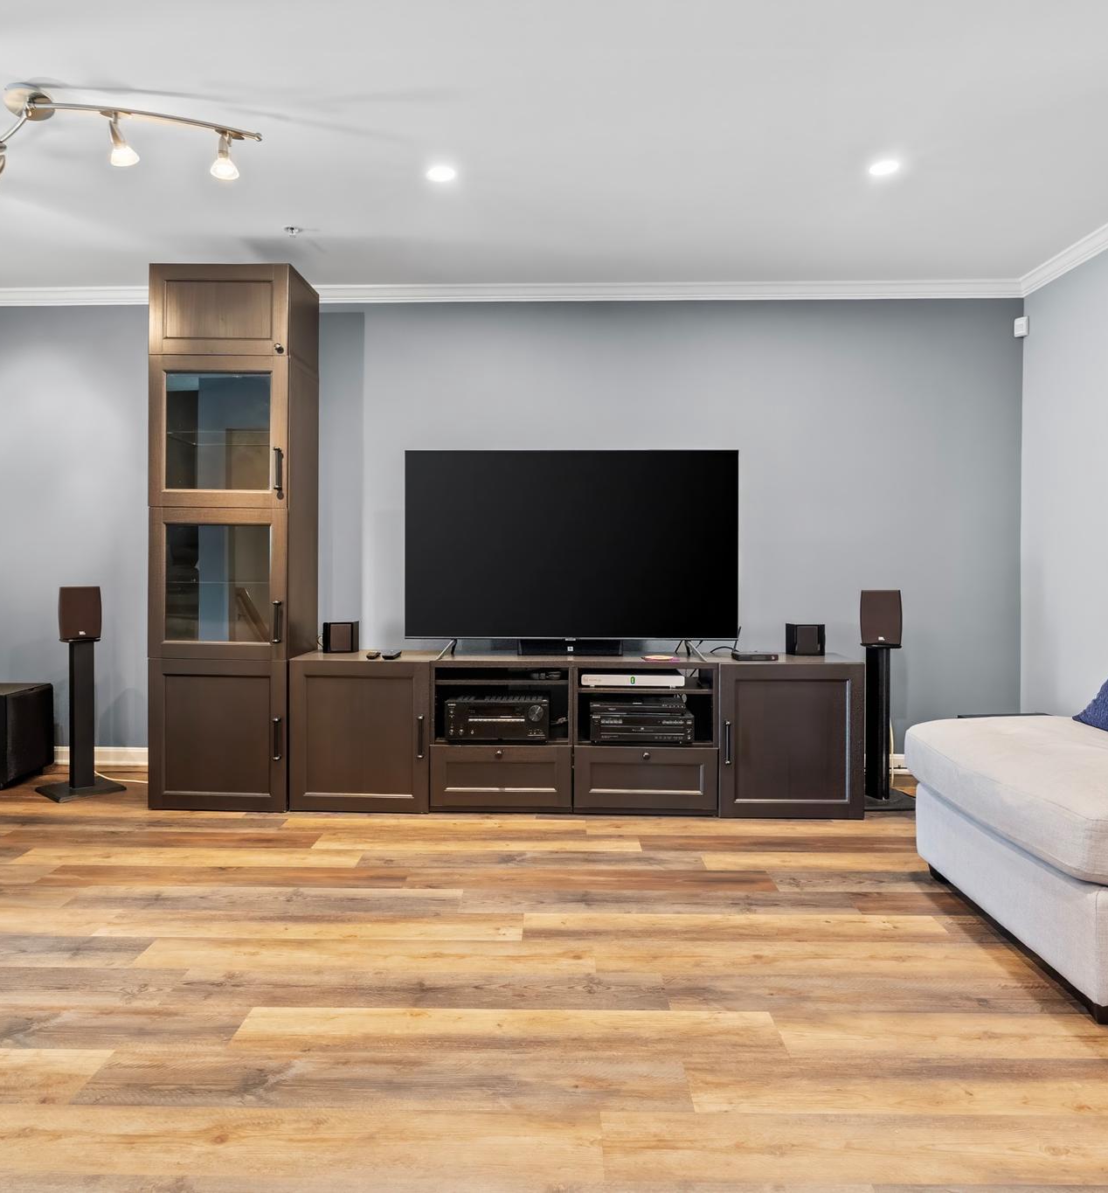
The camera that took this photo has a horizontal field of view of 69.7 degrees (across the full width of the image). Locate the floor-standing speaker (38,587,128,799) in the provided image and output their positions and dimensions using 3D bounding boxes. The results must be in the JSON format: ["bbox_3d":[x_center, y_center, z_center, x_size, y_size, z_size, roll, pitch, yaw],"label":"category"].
[{"bbox_3d":[-2.202,0.428,3.699,0.300,0.943,0.320,-1,2,-41],"label":"floor-standing speaker"}]

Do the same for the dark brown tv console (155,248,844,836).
[{"bbox_3d":[-0.204,-0.238,3.519,3.000,2.300,0.420,0,1,2],"label":"dark brown tv console"}]

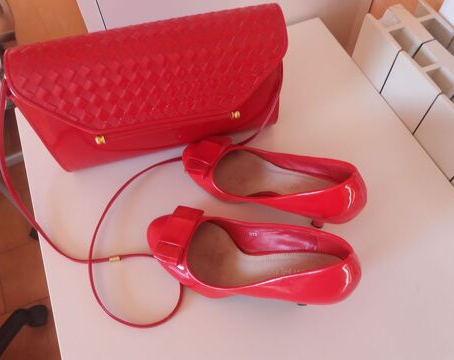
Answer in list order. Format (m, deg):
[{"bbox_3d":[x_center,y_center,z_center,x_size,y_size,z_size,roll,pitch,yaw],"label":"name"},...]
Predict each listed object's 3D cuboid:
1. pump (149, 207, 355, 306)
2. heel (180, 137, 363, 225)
[{"bbox_3d":[0.010,0.070,0.371,0.216,0.138,0.081,19,62,11],"label":"pump"},{"bbox_3d":[0.039,-0.011,0.422,0.215,0.127,0.074,23,62,13],"label":"heel"}]

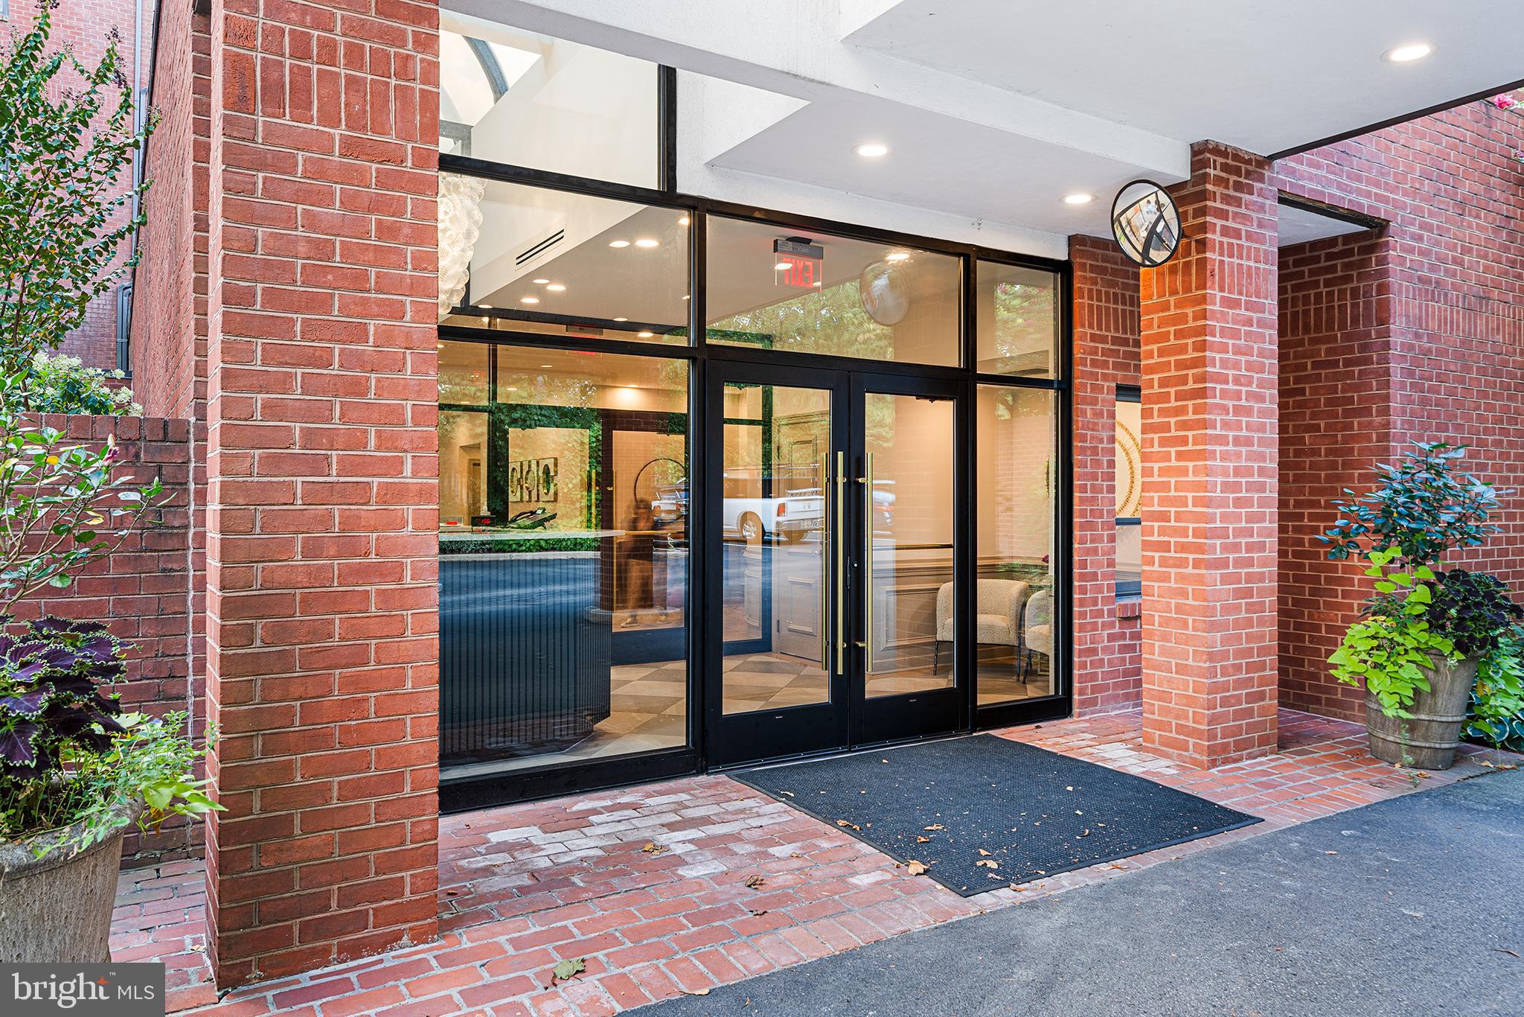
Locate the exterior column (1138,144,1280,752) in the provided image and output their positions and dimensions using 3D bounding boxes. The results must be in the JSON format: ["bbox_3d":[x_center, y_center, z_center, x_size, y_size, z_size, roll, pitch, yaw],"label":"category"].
[{"bbox_3d":[2.493,-0.277,5.641,0.600,3.300,0.405,0,0,-29],"label":"exterior column"}]

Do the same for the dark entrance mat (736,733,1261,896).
[{"bbox_3d":[1.035,1.369,4.883,1.770,0.014,1.870,0,0,-29],"label":"dark entrance mat"}]

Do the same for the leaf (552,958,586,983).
[{"bbox_3d":[-0.571,1.369,3.020,0.095,0.020,0.125,0,0,-11],"label":"leaf"}]

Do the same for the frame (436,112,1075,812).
[{"bbox_3d":[0.217,-0.137,5.660,4.019,3.030,0.150,0,0,-29],"label":"frame"}]

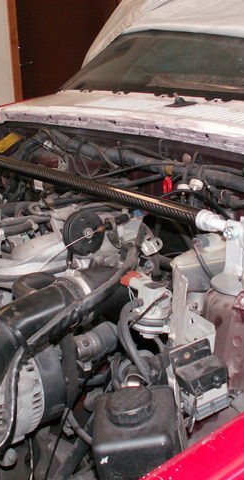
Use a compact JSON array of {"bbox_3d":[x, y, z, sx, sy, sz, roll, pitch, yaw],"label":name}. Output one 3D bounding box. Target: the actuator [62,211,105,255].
[{"bbox_3d":[-0.062,-0.012,1.040,0.070,0.070,0.028,-15,22,-37],"label":"actuator"}]

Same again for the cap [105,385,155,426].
[{"bbox_3d":[0.010,0.201,0.780,0.056,0.023,0.056,-1,17,0],"label":"cap"}]

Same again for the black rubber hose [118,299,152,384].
[{"bbox_3d":[0.018,0.137,0.870,0.042,0.112,0.036,-15,22,-37],"label":"black rubber hose"}]

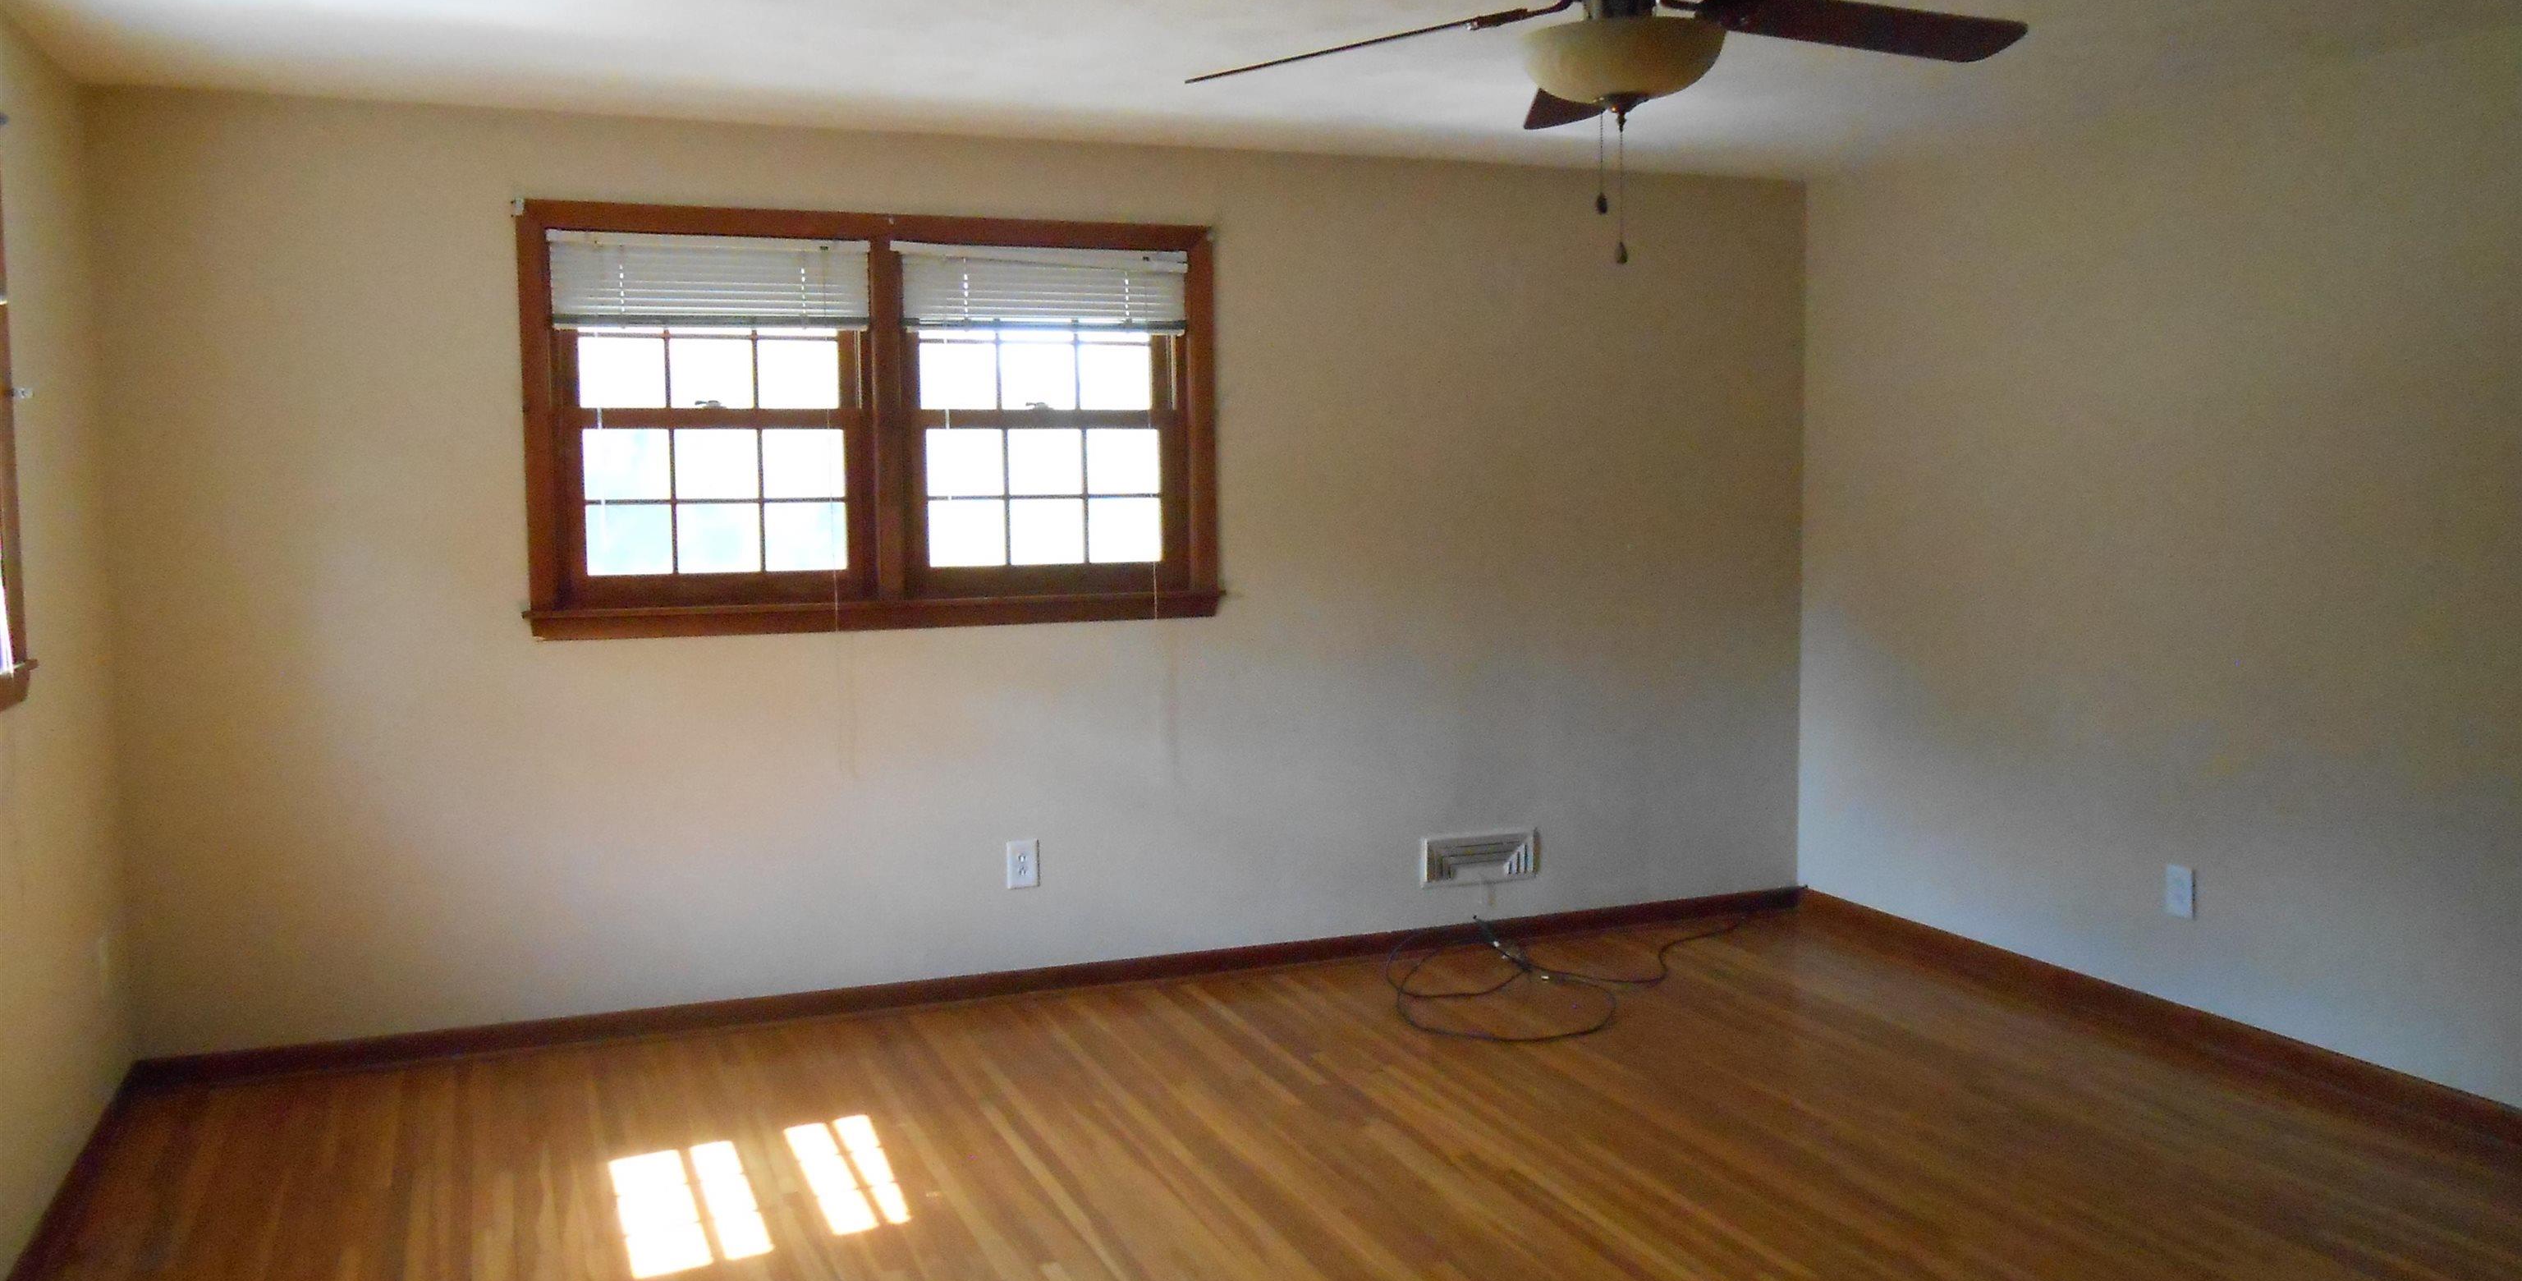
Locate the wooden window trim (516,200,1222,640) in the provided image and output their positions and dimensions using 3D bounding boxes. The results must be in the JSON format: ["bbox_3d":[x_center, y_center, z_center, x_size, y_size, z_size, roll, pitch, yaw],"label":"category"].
[{"bbox_3d":[-0.952,-0.559,4.869,1.798,1.048,0.080,-2,5,-21],"label":"wooden window trim"}]

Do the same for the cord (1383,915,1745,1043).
[{"bbox_3d":[0.982,0.895,5.294,1.324,0.100,0.867,-2,5,-21],"label":"cord"}]

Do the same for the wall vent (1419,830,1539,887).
[{"bbox_3d":[0.644,0.643,5.604,0.384,0.143,0.025,-2,5,-21],"label":"wall vent"}]

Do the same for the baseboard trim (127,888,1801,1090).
[{"bbox_3d":[-0.431,0.923,5.202,4.637,0.084,0.022,-2,5,-21],"label":"baseboard trim"}]

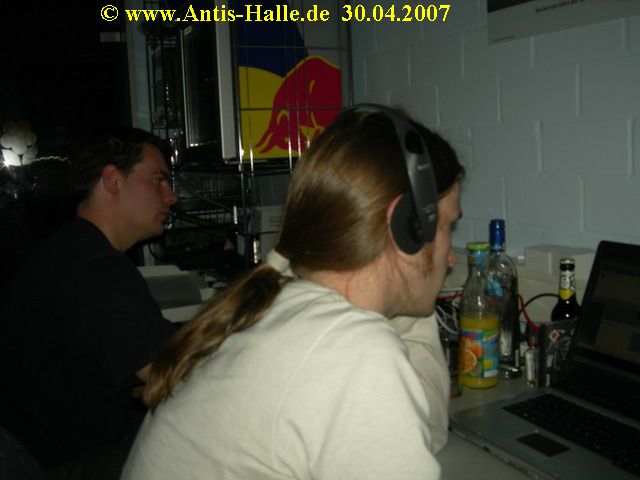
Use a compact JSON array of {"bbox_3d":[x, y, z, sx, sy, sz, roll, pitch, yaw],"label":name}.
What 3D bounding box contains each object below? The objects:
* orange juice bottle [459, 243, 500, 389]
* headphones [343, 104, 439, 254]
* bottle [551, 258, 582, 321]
[{"bbox_3d":[0.320,0.150,1.329,0.080,0.286,0.080,-2,6,0],"label":"orange juice bottle"},{"bbox_3d":[0.060,-0.070,0.792,0.077,0.178,0.176,-12,11,-32],"label":"headphones"},{"bbox_3d":[0.502,0.164,1.349,0.066,0.248,0.066,-2,6,0],"label":"bottle"}]

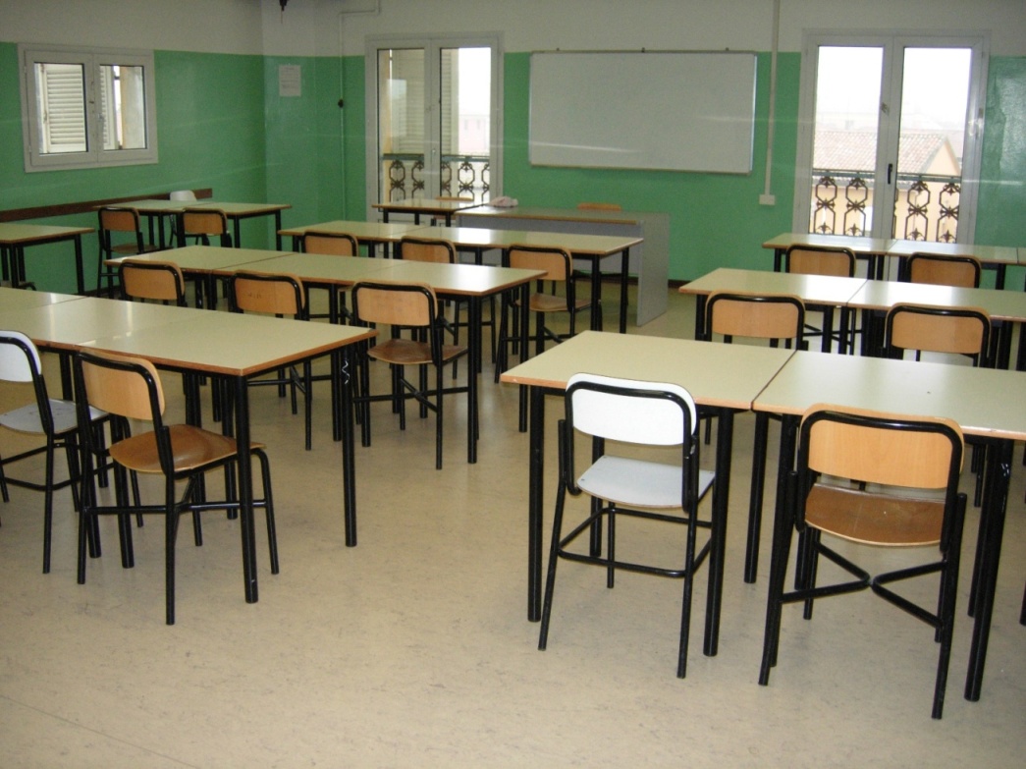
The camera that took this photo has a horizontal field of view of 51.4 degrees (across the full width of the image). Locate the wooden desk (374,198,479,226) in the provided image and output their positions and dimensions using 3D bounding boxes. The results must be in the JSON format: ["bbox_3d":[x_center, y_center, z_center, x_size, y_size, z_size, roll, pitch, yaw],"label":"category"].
[{"bbox_3d":[-0.642,-1.075,8.639,0.700,0.760,0.700,6,15,21],"label":"wooden desk"}]

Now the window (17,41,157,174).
[{"bbox_3d":[-3.299,-2.163,8.349,0.100,0.940,1.400,7,16,23],"label":"window"}]

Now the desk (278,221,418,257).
[{"bbox_3d":[-0.983,-0.604,6.777,0.707,0.768,0.687,7,16,23],"label":"desk"}]

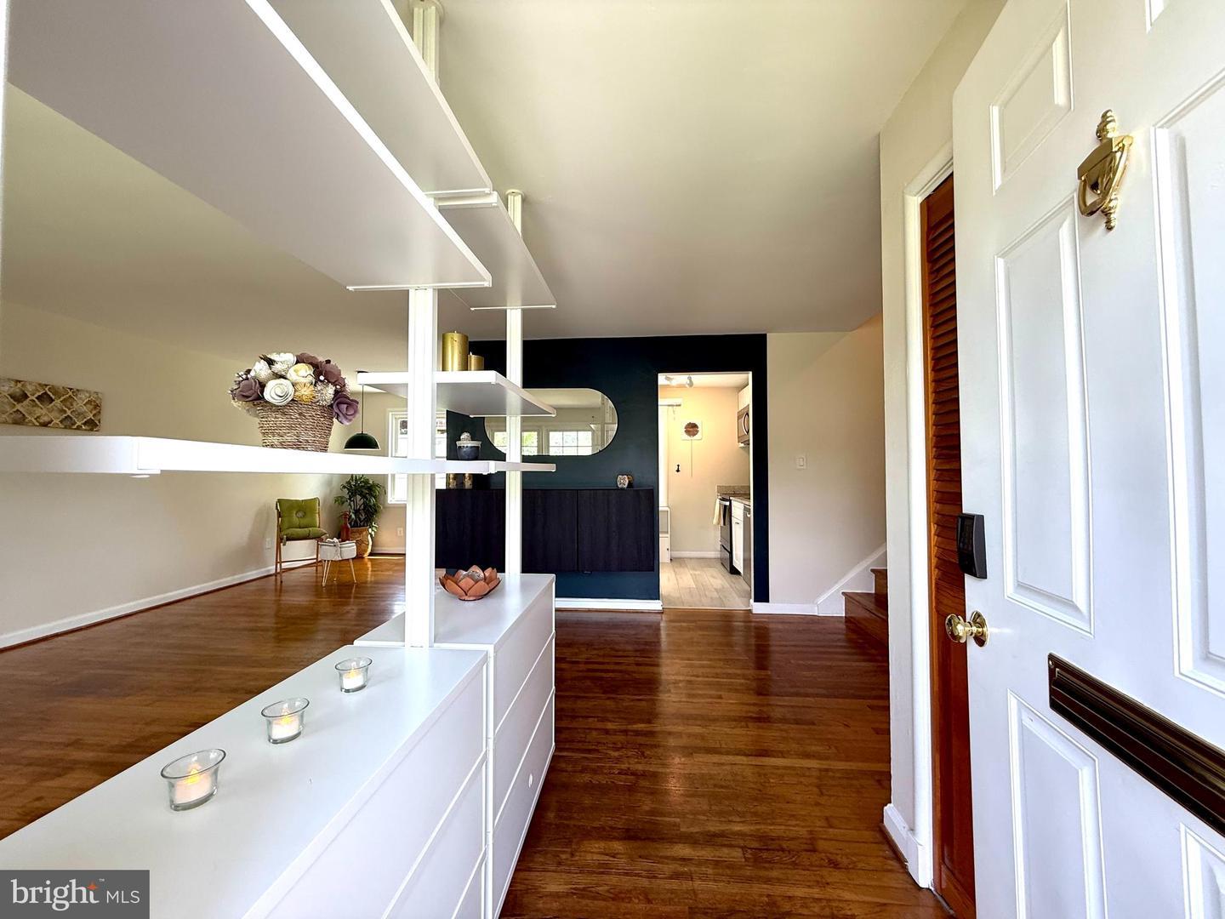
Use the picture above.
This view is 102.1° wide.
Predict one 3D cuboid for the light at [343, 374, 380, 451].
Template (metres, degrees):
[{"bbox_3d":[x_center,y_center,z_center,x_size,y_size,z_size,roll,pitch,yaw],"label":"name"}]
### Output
[{"bbox_3d":[-3.001,-0.589,5.952,0.390,0.940,0.390,0,-1,5],"label":"light"}]

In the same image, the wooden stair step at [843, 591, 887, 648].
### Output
[{"bbox_3d":[2.063,1.218,3.764,0.280,0.205,0.890,0,-1,5],"label":"wooden stair step"}]

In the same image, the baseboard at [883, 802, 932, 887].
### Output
[{"bbox_3d":[0.936,1.217,1.586,0.030,0.097,0.240,0,-1,5],"label":"baseboard"}]

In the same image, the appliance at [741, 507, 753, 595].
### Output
[{"bbox_3d":[1.656,0.915,4.923,0.620,0.870,0.600,0,-1,5],"label":"appliance"}]

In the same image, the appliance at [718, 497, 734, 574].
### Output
[{"bbox_3d":[1.765,0.926,6.239,0.670,0.915,0.770,0,-1,5],"label":"appliance"}]

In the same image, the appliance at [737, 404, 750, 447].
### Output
[{"bbox_3d":[1.859,-0.460,6.256,0.410,0.430,0.760,0,-1,5],"label":"appliance"}]

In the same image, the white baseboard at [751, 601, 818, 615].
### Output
[{"bbox_3d":[1.480,1.282,4.268,0.550,0.100,0.020,0,-1,5],"label":"white baseboard"}]

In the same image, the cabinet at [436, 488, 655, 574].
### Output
[{"bbox_3d":[-0.552,0.581,4.244,1.810,0.660,0.420,0,-1,5],"label":"cabinet"}]

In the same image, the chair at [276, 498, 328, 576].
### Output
[{"bbox_3d":[-3.642,0.914,5.795,0.480,0.920,0.540,1,-2,-40],"label":"chair"}]

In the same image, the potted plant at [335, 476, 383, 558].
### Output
[{"bbox_3d":[-3.608,0.797,7.109,0.640,1.220,0.620,0,-1,5],"label":"potted plant"}]

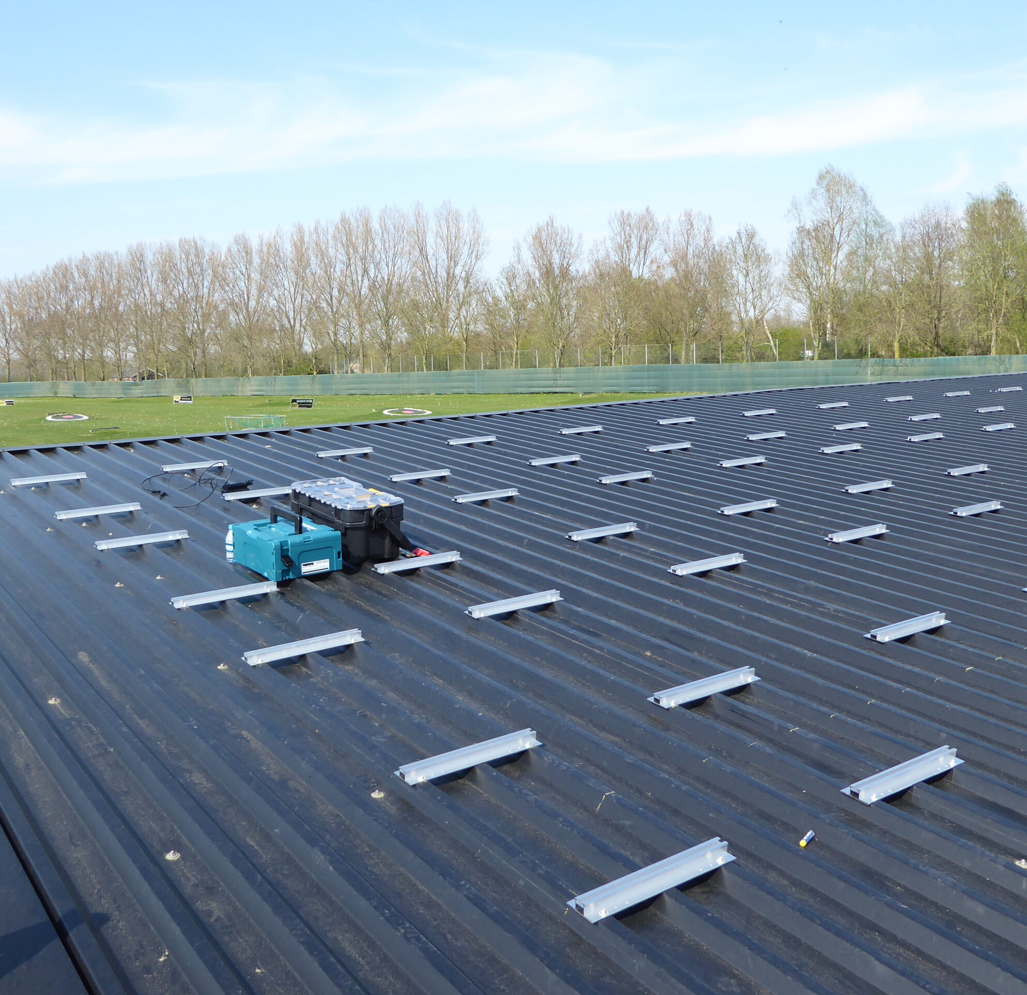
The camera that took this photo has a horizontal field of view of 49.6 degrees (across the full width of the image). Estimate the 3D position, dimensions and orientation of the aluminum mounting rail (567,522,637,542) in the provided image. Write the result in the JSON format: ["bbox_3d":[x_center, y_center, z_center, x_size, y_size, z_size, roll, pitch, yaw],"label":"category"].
[{"bbox_3d":[0.416,0.154,5.192,0.397,0.025,0.076,-8,15,-36],"label":"aluminum mounting rail"}]

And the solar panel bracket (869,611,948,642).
[{"bbox_3d":[1.384,0.448,3.892,0.400,0.032,0.080,-8,15,-37],"label":"solar panel bracket"}]

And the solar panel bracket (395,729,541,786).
[{"bbox_3d":[-0.109,0.649,2.811,0.400,0.032,0.080,-8,15,-37],"label":"solar panel bracket"}]

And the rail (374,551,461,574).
[{"bbox_3d":[-0.396,0.268,4.639,0.402,0.026,0.079,-8,15,-36],"label":"rail"}]

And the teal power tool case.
[{"bbox_3d":[-0.934,0.167,4.572,0.300,0.237,0.380,-9,15,-38],"label":"teal power tool case"}]

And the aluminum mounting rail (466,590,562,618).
[{"bbox_3d":[0.006,0.388,4.090,0.400,0.032,0.080,-8,15,-37],"label":"aluminum mounting rail"}]

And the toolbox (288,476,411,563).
[{"bbox_3d":[-0.717,0.099,4.841,0.304,0.245,0.595,-7,14,-32],"label":"toolbox"}]

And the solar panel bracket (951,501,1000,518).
[{"bbox_3d":[2.440,0.056,5.844,0.402,0.026,0.079,-8,15,-36],"label":"solar panel bracket"}]

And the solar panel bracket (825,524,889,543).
[{"bbox_3d":[1.620,0.162,5.235,0.397,0.025,0.076,-8,15,-36],"label":"solar panel bracket"}]

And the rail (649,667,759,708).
[{"bbox_3d":[0.572,0.558,3.301,0.400,0.032,0.080,-8,15,-37],"label":"rail"}]

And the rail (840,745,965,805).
[{"bbox_3d":[0.971,0.679,2.754,0.402,0.026,0.079,-8,15,-36],"label":"rail"}]

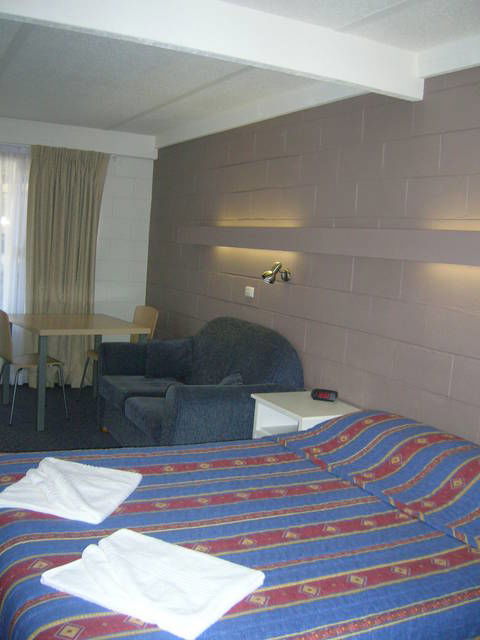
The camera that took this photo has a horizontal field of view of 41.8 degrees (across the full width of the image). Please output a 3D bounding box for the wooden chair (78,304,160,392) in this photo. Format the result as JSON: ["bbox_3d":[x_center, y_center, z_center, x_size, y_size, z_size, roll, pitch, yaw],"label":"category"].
[{"bbox_3d":[-1.034,0.305,5.399,0.530,0.810,0.440,-2,9,-36],"label":"wooden chair"}]

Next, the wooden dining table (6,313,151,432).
[{"bbox_3d":[-1.317,0.372,5.027,0.865,0.740,0.895,-2,9,-36],"label":"wooden dining table"}]

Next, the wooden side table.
[{"bbox_3d":[0.357,0.743,3.595,0.410,0.555,0.485,-1,8,-30],"label":"wooden side table"}]

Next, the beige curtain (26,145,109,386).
[{"bbox_3d":[-1.586,-0.458,5.765,0.690,2.140,0.130,-1,8,-30],"label":"beige curtain"}]

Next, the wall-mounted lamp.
[{"bbox_3d":[0.234,-0.305,4.058,0.160,0.140,0.120,-1,8,-30],"label":"wall-mounted lamp"}]

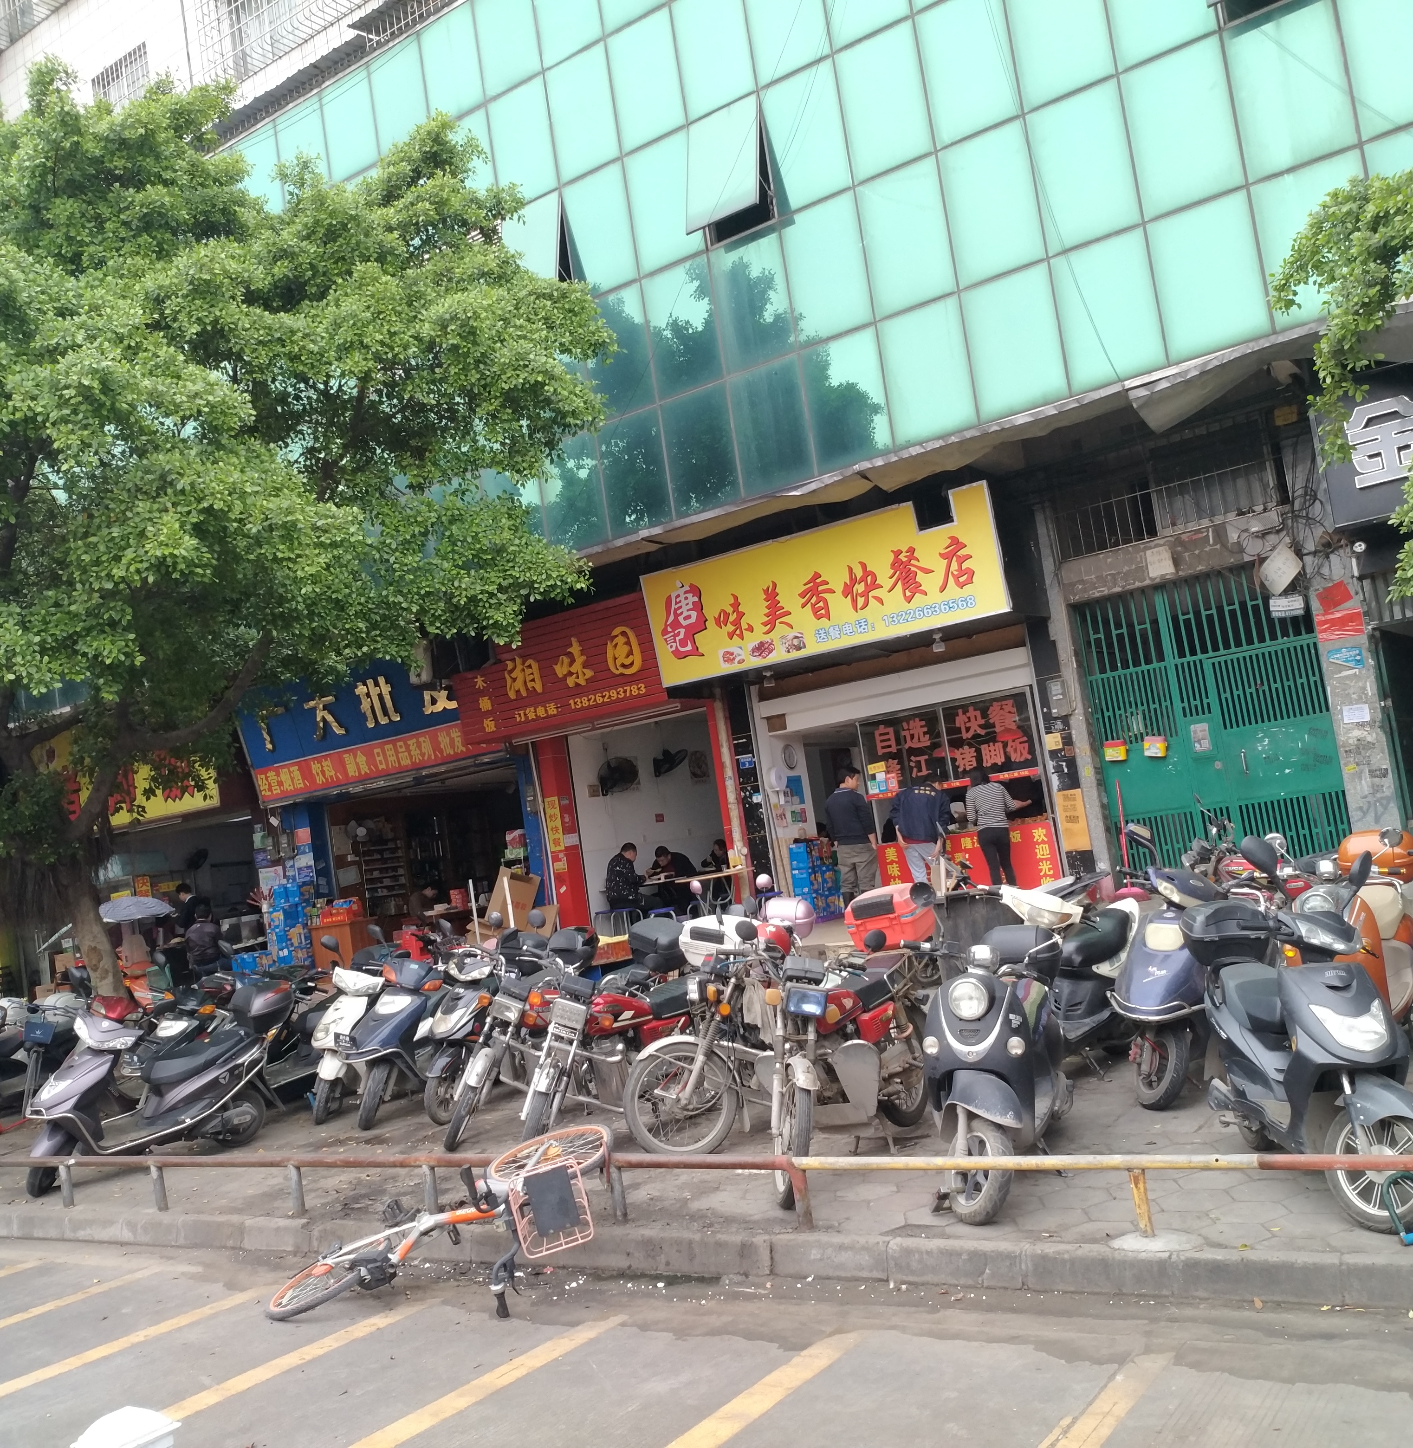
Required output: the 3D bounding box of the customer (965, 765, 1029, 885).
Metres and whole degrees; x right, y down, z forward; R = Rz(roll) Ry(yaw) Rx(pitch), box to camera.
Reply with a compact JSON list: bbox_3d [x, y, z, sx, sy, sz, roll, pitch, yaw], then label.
[{"bbox_3d":[3.264,1.233,16.640,0.550,1.500,0.500,-11,-5,28],"label":"customer"}]

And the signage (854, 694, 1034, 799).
[{"bbox_3d":[2.683,0.241,16.920,2.150,0.910,0.060,-12,-6,35],"label":"signage"}]

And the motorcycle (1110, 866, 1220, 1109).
[{"bbox_3d":[2.484,1.175,7.471,0.700,1.140,1.750,-12,-6,32],"label":"motorcycle"}]

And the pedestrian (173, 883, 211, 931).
[{"bbox_3d":[-7.010,3.052,20.800,0.420,1.660,0.500,-7,-5,-16],"label":"pedestrian"}]

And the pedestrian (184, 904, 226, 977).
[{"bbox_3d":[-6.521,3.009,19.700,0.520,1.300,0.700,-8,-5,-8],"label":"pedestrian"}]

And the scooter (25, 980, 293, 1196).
[{"bbox_3d":[-3.623,2.327,9.902,1.800,1.160,0.680,-6,-5,-33],"label":"scooter"}]

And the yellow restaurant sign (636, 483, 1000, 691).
[{"bbox_3d":[1.220,-1.480,16.893,4.560,1.370,0.160,-12,-6,35],"label":"yellow restaurant sign"}]

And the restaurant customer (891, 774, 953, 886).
[{"bbox_3d":[2.502,1.340,17.040,0.620,1.520,0.550,-11,-5,27],"label":"restaurant customer"}]

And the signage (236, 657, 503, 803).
[{"bbox_3d":[-5.015,0.002,22.355,5.388,1.724,0.250,-12,-6,35],"label":"signage"}]

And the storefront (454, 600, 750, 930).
[{"bbox_3d":[-1.346,0.669,20.113,4.382,4.339,1.000,-12,-6,35],"label":"storefront"}]

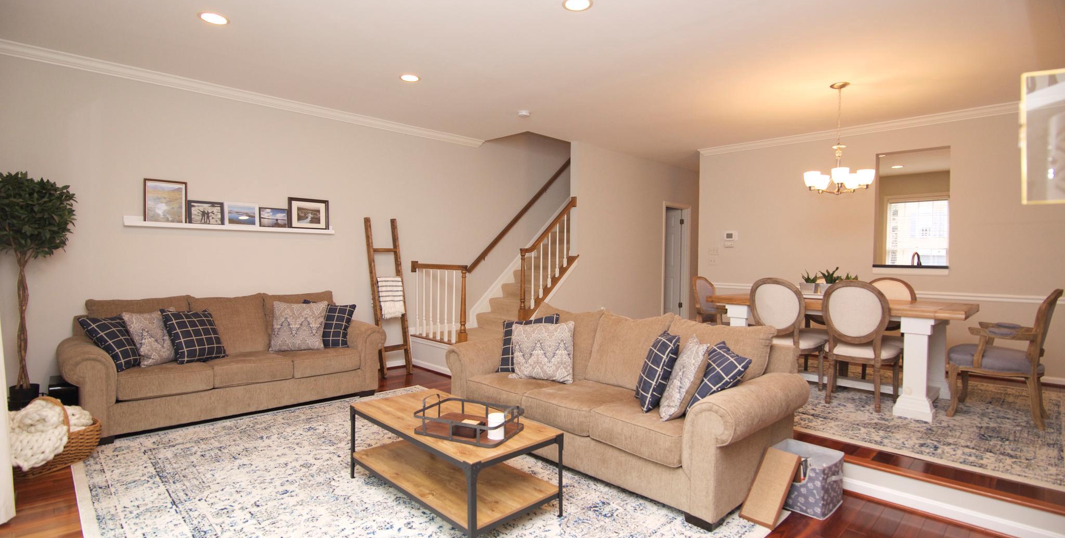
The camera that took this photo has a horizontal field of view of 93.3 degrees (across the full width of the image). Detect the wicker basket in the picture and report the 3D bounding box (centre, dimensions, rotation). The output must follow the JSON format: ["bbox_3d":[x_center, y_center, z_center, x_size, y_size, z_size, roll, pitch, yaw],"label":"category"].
[{"bbox_3d":[-3.088,1.049,3.229,0.340,0.450,0.500,1,1,20],"label":"wicker basket"}]

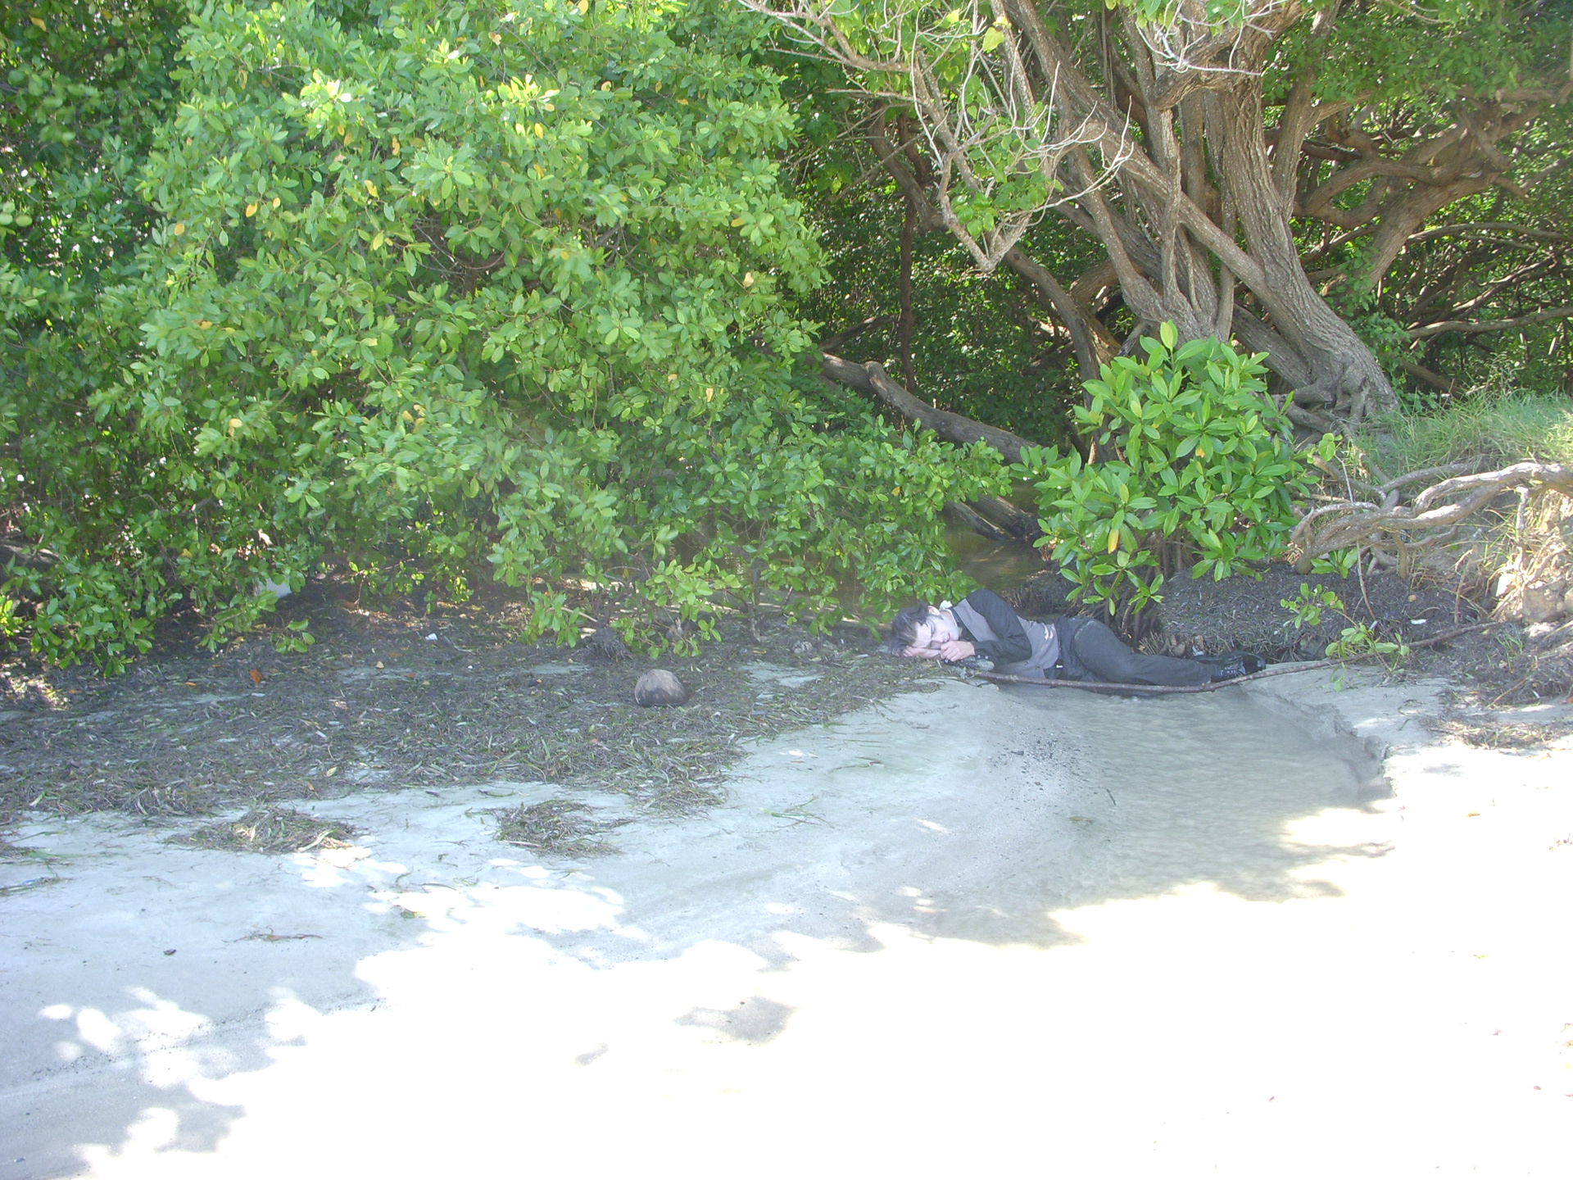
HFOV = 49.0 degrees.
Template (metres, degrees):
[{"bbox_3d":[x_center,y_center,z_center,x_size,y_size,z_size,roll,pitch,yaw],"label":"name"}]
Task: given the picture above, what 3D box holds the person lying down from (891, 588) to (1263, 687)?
[{"bbox_3d":[1.160,0.200,6.900,1.500,0.400,0.500,4,10,1],"label":"person lying down"}]

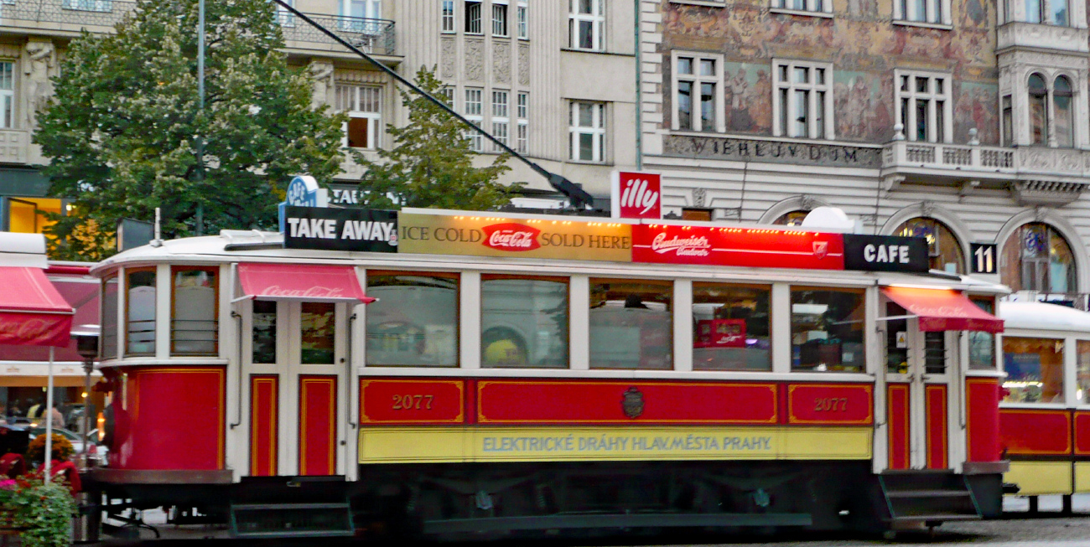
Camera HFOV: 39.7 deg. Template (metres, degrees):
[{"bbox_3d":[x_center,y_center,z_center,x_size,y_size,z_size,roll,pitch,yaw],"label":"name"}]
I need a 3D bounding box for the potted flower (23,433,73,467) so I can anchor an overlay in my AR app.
[{"bbox_3d":[-5.673,2.023,17.300,0.556,0.409,0.556,2,-5,-22],"label":"potted flower"}]

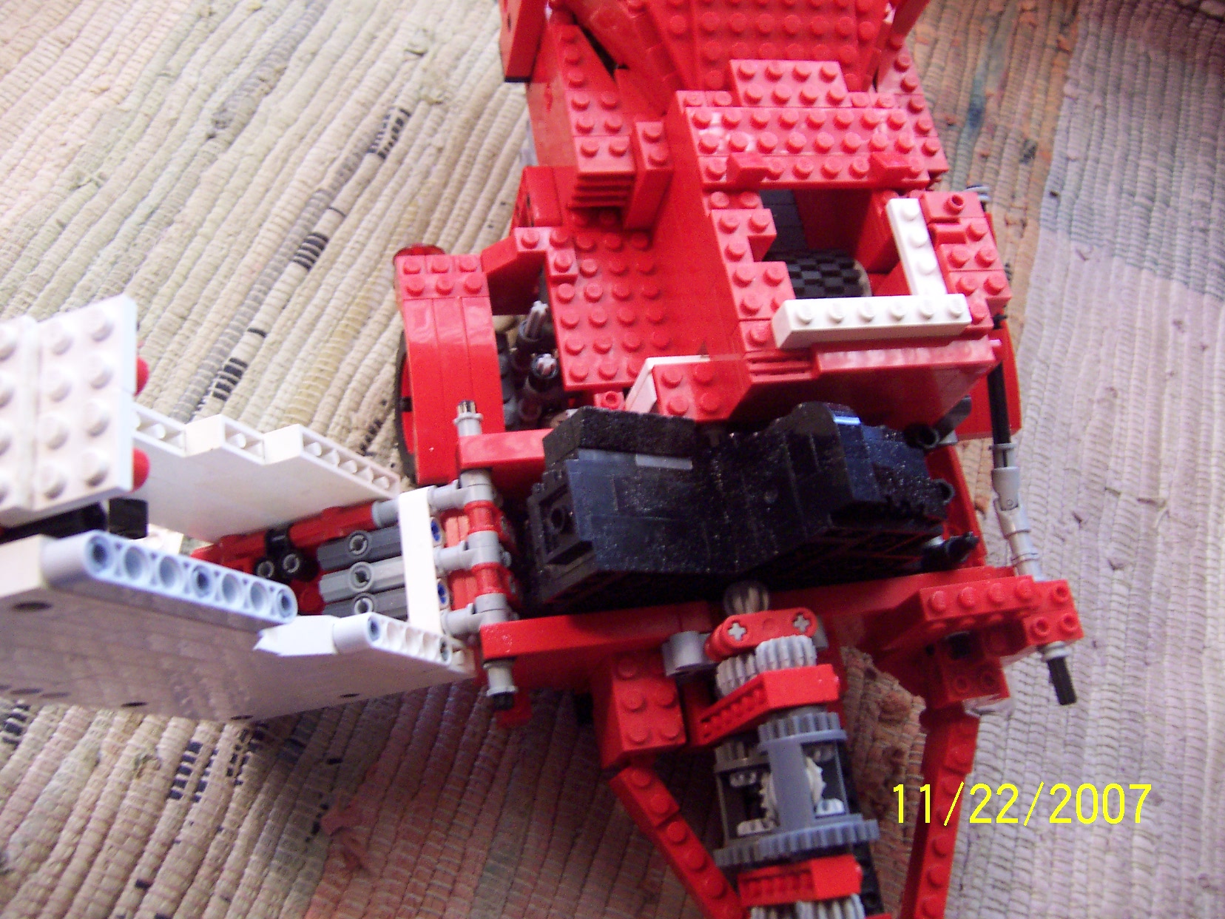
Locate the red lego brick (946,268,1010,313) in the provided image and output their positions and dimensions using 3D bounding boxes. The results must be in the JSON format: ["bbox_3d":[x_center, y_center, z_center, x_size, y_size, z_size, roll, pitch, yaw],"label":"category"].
[{"bbox_3d":[0.091,-0.042,0.295,0.016,0.011,0.008,-5,67,-16],"label":"red lego brick"}]

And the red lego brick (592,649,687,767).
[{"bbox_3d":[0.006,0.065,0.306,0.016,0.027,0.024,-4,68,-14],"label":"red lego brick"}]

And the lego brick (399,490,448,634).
[{"bbox_3d":[-0.046,0.026,0.284,0.008,0.008,0.040,-15,67,8],"label":"lego brick"}]

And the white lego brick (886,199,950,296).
[{"bbox_3d":[0.077,-0.052,0.295,0.008,0.005,0.032,-5,67,-16],"label":"white lego brick"}]

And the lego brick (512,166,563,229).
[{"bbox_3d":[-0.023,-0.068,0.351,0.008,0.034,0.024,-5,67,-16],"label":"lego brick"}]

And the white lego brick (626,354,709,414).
[{"bbox_3d":[0.015,-0.017,0.310,0.017,0.027,0.010,-5,68,-15],"label":"white lego brick"}]

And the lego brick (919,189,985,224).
[{"bbox_3d":[0.089,-0.066,0.306,0.016,0.005,0.008,-4,68,-16],"label":"lego brick"}]

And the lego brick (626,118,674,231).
[{"bbox_3d":[0.008,-0.079,0.325,0.008,0.030,0.016,-5,67,-16],"label":"lego brick"}]

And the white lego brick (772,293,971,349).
[{"bbox_3d":[0.064,-0.034,0.284,0.048,0.011,0.008,-4,69,-16],"label":"white lego brick"}]

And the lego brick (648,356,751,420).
[{"bbox_3d":[0.019,-0.017,0.289,0.016,0.005,0.016,-5,67,-16],"label":"lego brick"}]

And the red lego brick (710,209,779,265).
[{"bbox_3d":[0.033,-0.055,0.297,0.016,0.011,0.016,-5,67,-14],"label":"red lego brick"}]

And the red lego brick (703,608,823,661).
[{"bbox_3d":[0.035,0.041,0.274,0.024,0.012,0.008,-5,67,-16],"label":"red lego brick"}]

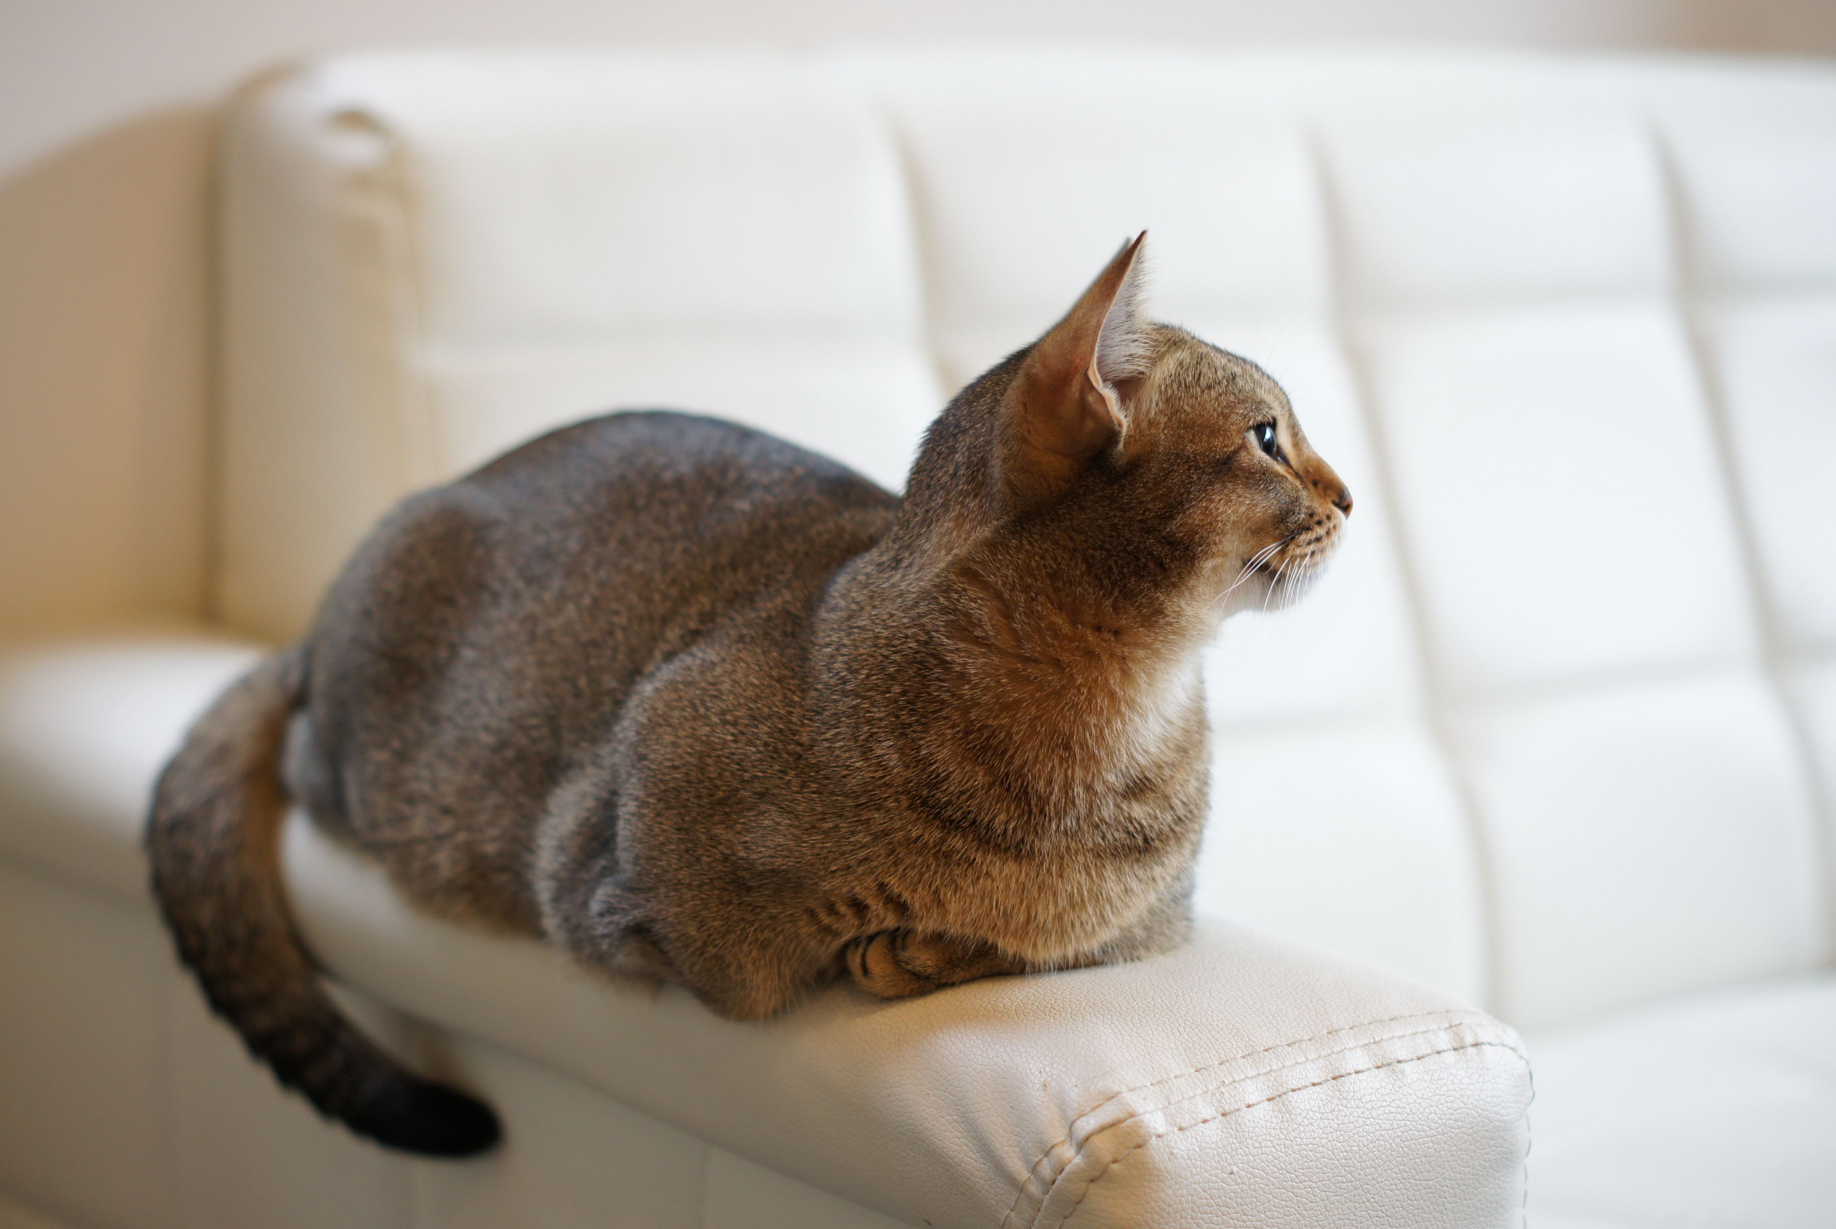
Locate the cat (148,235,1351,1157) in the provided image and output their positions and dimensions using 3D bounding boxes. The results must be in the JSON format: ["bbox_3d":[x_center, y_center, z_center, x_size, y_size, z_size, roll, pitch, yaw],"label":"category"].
[{"bbox_3d":[-0.073,0.025,1.374,0.235,0.332,0.455,-6,10,-35],"label":"cat"}]

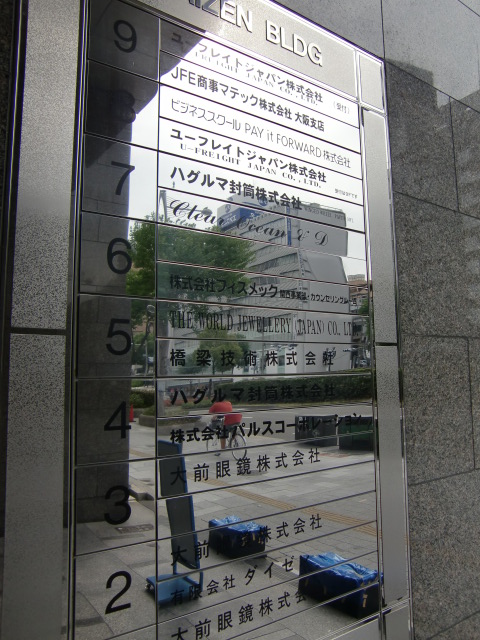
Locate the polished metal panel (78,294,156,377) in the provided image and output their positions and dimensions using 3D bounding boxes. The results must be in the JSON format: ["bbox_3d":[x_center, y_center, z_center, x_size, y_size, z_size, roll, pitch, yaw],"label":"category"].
[{"bbox_3d":[-0.301,0.044,1.285,0.203,0.199,0.020,3,-7,-36],"label":"polished metal panel"}]

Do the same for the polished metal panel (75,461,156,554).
[{"bbox_3d":[-0.296,0.442,1.242,0.203,0.199,0.020,3,-7,-36],"label":"polished metal panel"}]

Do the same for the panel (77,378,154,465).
[{"bbox_3d":[-0.299,0.243,1.263,0.203,0.199,0.020,3,-7,-36],"label":"panel"}]

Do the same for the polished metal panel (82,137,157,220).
[{"bbox_3d":[-0.305,-0.357,1.329,0.203,0.199,0.020,3,-7,-36],"label":"polished metal panel"}]

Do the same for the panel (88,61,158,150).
[{"bbox_3d":[-0.306,-0.552,1.351,0.203,0.199,0.020,3,-7,-36],"label":"panel"}]

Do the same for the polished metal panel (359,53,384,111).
[{"bbox_3d":[0.496,-0.900,1.975,0.142,0.195,0.020,3,-7,-36],"label":"polished metal panel"}]

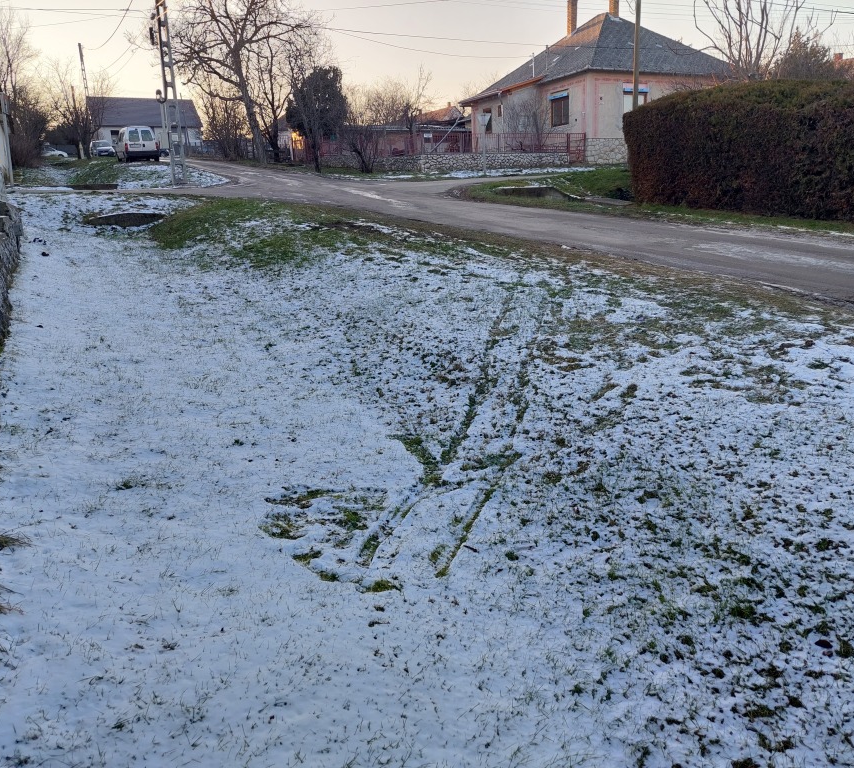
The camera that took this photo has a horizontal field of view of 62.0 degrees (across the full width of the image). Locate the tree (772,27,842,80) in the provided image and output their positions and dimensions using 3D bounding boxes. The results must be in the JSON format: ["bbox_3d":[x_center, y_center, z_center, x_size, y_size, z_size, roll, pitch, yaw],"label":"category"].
[{"bbox_3d":[14.315,-10.473,26.819,3.000,5.571,3.000,5,16,27],"label":"tree"}]

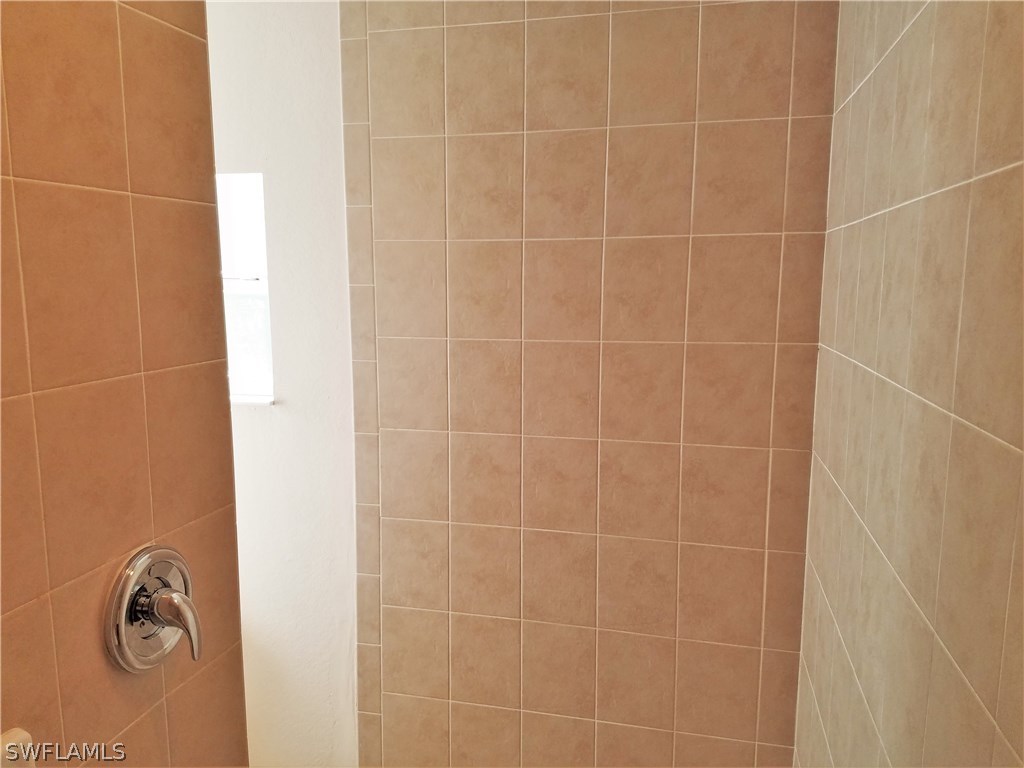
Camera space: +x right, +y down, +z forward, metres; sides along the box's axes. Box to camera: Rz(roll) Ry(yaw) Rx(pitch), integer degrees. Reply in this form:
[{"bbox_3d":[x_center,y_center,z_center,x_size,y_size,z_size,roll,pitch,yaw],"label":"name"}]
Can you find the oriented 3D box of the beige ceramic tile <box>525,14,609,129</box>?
[{"bbox_3d":[0.133,-0.742,1.848,0.201,0.252,0.009,2,8,14],"label":"beige ceramic tile"}]

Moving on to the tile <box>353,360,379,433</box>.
[{"bbox_3d":[-0.397,0.037,2.098,0.074,0.201,0.009,2,8,14],"label":"tile"}]

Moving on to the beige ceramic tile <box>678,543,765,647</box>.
[{"bbox_3d":[0.525,0.530,1.931,0.201,0.252,0.009,2,8,14],"label":"beige ceramic tile"}]

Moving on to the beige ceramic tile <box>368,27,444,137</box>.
[{"bbox_3d":[-0.264,-0.759,1.950,0.201,0.251,0.009,2,8,14],"label":"beige ceramic tile"}]

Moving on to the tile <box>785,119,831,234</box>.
[{"bbox_3d":[0.669,-0.470,1.737,0.092,0.250,0.010,2,8,14],"label":"tile"}]

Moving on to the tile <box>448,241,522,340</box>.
[{"bbox_3d":[-0.067,-0.238,1.957,0.200,0.250,0.010,2,8,14],"label":"tile"}]

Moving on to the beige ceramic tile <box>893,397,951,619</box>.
[{"bbox_3d":[0.514,0.149,0.956,0.010,0.250,0.192,2,8,13],"label":"beige ceramic tile"}]

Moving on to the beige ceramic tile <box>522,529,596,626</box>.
[{"bbox_3d":[0.125,0.507,2.012,0.200,0.250,0.010,2,8,14],"label":"beige ceramic tile"}]

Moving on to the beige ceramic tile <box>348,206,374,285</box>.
[{"bbox_3d":[-0.399,-0.364,2.041,0.074,0.201,0.009,2,8,14],"label":"beige ceramic tile"}]

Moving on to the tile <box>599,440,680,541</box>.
[{"bbox_3d":[0.320,0.267,1.929,0.200,0.250,0.010,2,8,14],"label":"tile"}]

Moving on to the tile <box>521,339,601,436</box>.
[{"bbox_3d":[0.129,0.013,1.951,0.200,0.251,0.010,2,8,13],"label":"tile"}]

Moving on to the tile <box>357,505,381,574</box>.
[{"bbox_3d":[-0.400,0.437,2.157,0.074,0.201,0.009,2,8,14],"label":"tile"}]

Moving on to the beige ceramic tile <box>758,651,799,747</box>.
[{"bbox_3d":[0.669,0.786,1.926,0.093,0.251,0.010,2,8,13],"label":"beige ceramic tile"}]

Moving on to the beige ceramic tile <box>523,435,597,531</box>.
[{"bbox_3d":[0.125,0.260,1.977,0.200,0.250,0.010,2,8,14],"label":"beige ceramic tile"}]

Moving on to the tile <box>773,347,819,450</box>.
[{"bbox_3d":[0.666,0.032,1.810,0.091,0.249,0.010,2,9,14],"label":"tile"}]

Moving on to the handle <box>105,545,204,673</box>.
[{"bbox_3d":[-0.501,0.335,1.129,0.080,0.178,0.178,2,8,12],"label":"handle"}]

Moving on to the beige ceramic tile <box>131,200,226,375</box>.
[{"bbox_3d":[-0.515,-0.155,1.195,0.010,0.251,0.200,2,8,13],"label":"beige ceramic tile"}]

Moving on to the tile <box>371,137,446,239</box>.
[{"bbox_3d":[-0.262,-0.500,1.982,0.201,0.252,0.009,2,8,14],"label":"tile"}]

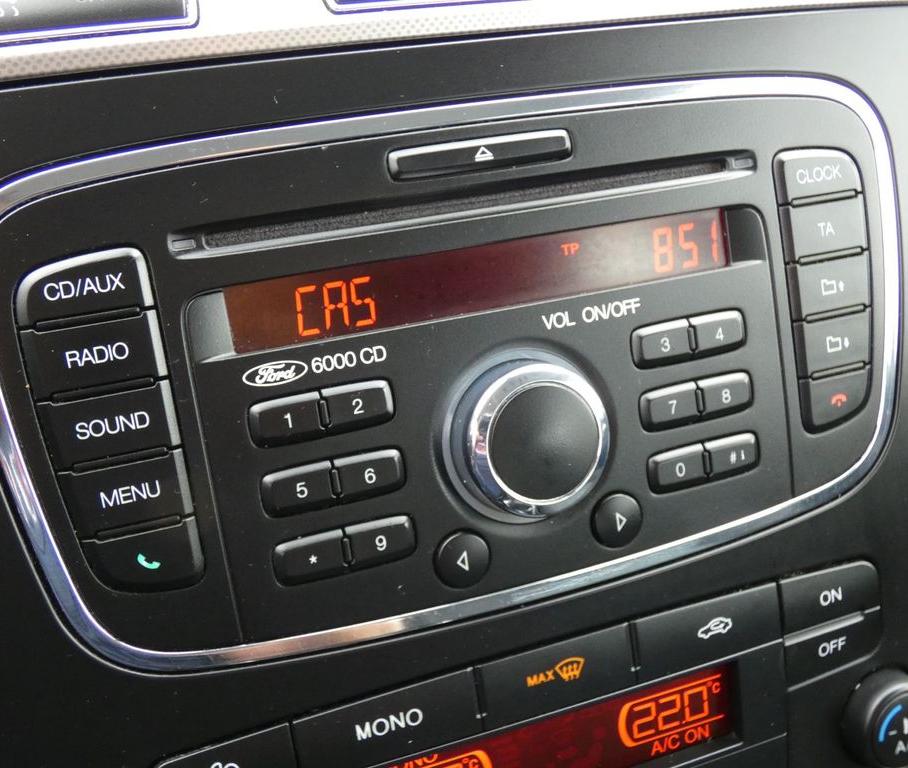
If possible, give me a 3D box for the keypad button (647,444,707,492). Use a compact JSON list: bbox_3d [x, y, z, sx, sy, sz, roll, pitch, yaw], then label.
[{"bbox_3d":[0.055,0.021,0.261,0.016,0.011,0.003,-11,9,-18],"label":"keypad button"}]

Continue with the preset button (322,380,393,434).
[{"bbox_3d":[-0.021,0.005,0.233,0.016,0.011,0.003,-11,9,-18],"label":"preset button"}]

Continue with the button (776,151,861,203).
[{"bbox_3d":[0.092,-0.053,0.266,0.025,0.013,0.004,-11,9,-18],"label":"button"}]

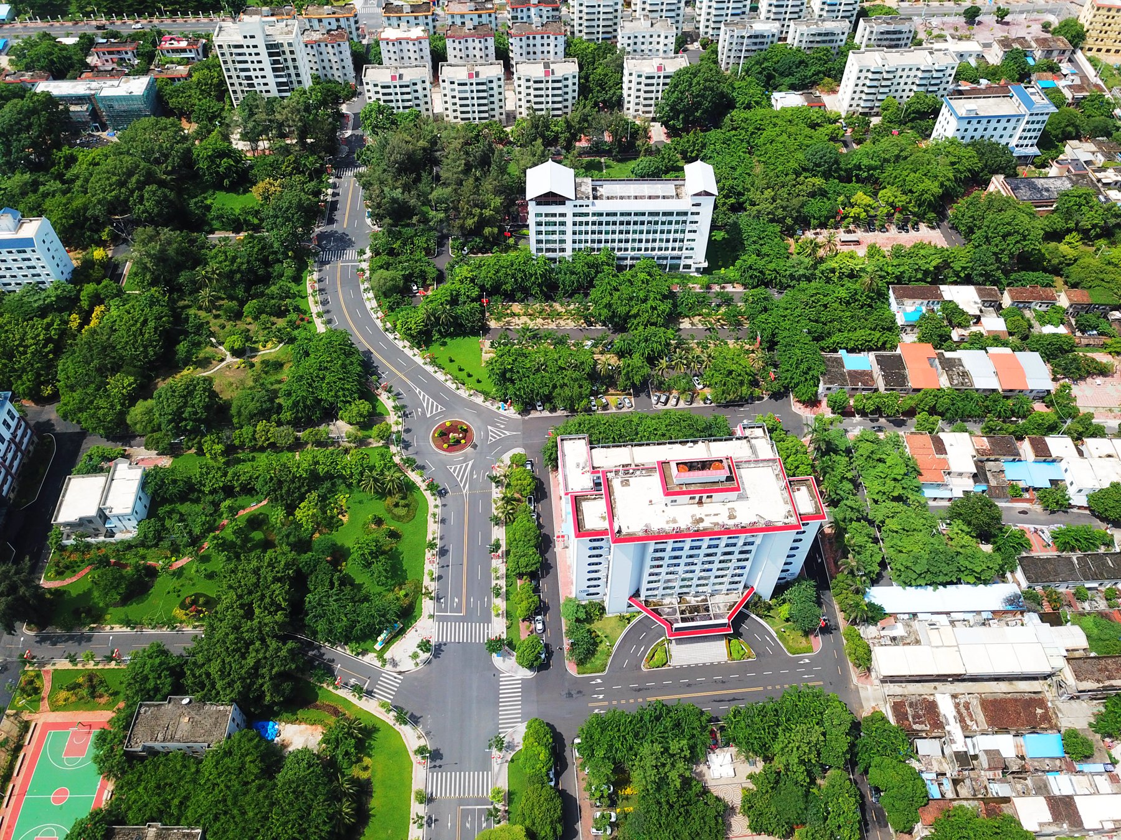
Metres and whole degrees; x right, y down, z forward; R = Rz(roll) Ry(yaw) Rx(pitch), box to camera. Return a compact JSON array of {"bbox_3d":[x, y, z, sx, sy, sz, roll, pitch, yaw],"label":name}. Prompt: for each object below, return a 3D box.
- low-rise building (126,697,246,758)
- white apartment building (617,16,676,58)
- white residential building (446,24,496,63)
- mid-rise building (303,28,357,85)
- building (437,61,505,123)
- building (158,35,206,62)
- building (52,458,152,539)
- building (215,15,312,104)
[{"bbox_3d":[-82.210,68.630,185.940,20.800,9.500,11.400,0,51,0],"label":"low-rise building"},{"bbox_3d":[37.110,-163.550,369.620,24.200,20.500,12.800,-3,51,-2],"label":"white apartment building"},{"bbox_3d":[-38.270,-158.610,365.160,20.800,21.500,12.200,-3,51,-2],"label":"white residential building"},{"bbox_3d":[-99.100,-155.390,360.900,20.950,21.500,12.120,-2,50,-2],"label":"mid-rise building"},{"bbox_3d":[-35.150,-131.270,342.060,25.100,22.400,13.800,-4,51,-3],"label":"building"},{"bbox_3d":[-169.330,-167.090,379.130,19.120,8.000,9.130,-2,50,-2],"label":"building"},{"bbox_3d":[-120.780,20.370,224.070,20.080,8.200,19.410,-4,51,-3],"label":"building"},{"bbox_3d":[-123.440,-151.120,351.330,32.400,33.800,15.400,-3,51,-2],"label":"building"}]

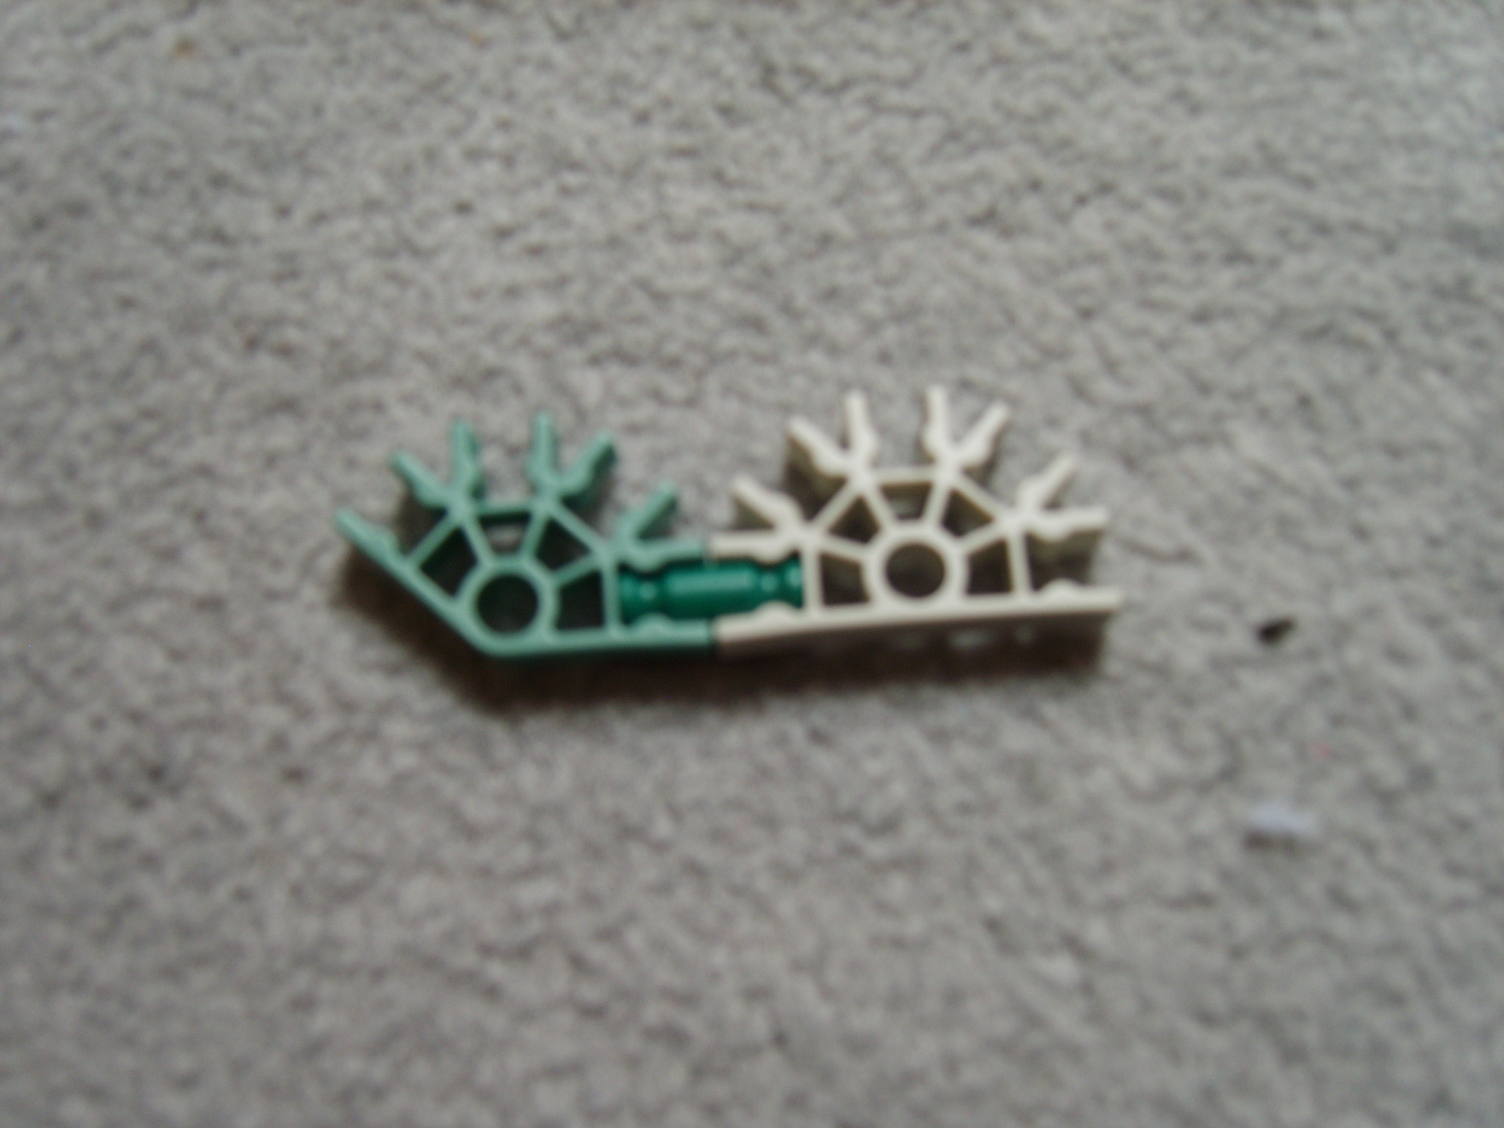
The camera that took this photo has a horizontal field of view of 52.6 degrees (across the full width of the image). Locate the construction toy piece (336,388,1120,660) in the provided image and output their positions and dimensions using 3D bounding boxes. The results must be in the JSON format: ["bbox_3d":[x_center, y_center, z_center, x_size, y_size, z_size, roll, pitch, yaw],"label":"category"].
[{"bbox_3d":[-0.003,-0.003,0.146,0.073,0.006,0.023,-5,71,0],"label":"construction toy piece"}]

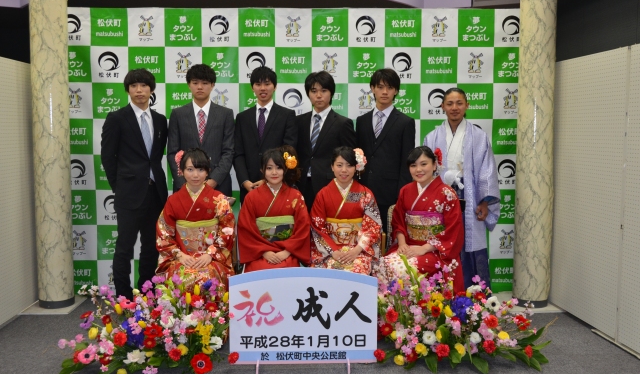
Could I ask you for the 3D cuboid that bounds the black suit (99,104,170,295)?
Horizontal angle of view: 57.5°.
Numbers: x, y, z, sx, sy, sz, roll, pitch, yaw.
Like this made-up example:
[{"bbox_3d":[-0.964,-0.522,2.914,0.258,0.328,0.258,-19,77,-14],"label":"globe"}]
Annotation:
[{"bbox_3d":[-1.358,0.152,4.275,0.470,1.515,0.320,-3,5,-33],"label":"black suit"}]

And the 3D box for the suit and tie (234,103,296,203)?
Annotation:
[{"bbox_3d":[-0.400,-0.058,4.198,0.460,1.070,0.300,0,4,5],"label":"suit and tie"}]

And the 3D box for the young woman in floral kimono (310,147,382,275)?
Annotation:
[{"bbox_3d":[0.165,0.384,3.654,0.460,1.250,0.650,0,5,4],"label":"young woman in floral kimono"}]

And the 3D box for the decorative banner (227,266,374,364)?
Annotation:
[{"bbox_3d":[-0.096,0.741,3.342,0.840,0.570,0.060,0,5,2],"label":"decorative banner"}]

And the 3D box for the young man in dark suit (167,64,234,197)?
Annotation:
[{"bbox_3d":[-0.849,0.060,4.149,0.480,1.810,0.290,-1,5,-9],"label":"young man in dark suit"}]

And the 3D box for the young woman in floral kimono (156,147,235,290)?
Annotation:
[{"bbox_3d":[-0.774,0.382,3.654,0.490,1.250,0.650,-1,5,-10],"label":"young woman in floral kimono"}]

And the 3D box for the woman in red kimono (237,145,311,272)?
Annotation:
[{"bbox_3d":[-0.295,0.338,3.767,0.480,1.185,0.660,0,4,-4],"label":"woman in red kimono"}]

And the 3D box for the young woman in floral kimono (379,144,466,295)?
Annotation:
[{"bbox_3d":[0.628,0.385,3.654,0.510,1.250,0.670,2,5,22],"label":"young woman in floral kimono"}]

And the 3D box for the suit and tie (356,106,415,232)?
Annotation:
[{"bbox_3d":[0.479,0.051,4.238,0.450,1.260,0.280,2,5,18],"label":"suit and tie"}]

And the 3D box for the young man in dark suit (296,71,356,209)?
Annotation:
[{"bbox_3d":[0.040,0.036,4.205,0.450,1.720,0.290,2,5,20],"label":"young man in dark suit"}]

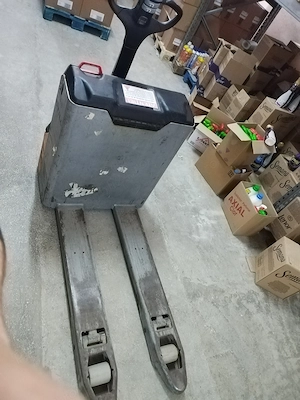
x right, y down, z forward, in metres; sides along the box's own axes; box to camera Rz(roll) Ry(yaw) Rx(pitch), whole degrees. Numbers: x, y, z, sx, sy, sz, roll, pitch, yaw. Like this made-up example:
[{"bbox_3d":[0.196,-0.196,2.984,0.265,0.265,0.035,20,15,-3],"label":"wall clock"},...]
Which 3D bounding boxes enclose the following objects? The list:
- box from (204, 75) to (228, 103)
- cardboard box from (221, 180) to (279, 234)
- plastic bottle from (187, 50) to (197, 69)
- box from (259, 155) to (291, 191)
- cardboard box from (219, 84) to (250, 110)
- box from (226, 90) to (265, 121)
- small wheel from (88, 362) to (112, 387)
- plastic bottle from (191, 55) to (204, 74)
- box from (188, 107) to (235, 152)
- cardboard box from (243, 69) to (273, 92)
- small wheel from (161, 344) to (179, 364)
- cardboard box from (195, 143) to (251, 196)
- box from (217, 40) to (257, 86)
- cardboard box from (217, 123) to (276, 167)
[{"bbox_3d":[0.819,-1.308,3.615,0.221,0.222,0.156,16,46,-18],"label":"box"},{"bbox_3d":[0.842,0.081,2.580,0.212,0.300,0.342,8,49,-25],"label":"cardboard box"},{"bbox_3d":[0.550,-1.826,3.927,0.065,0.235,0.075,-16,61,-39],"label":"plastic bottle"},{"bbox_3d":[1.346,-0.232,3.028,0.250,0.320,0.228,8,49,-25],"label":"box"},{"bbox_3d":[0.999,-1.106,3.458,0.235,0.314,0.200,-1,54,-31],"label":"cardboard box"},{"bbox_3d":[1.108,-1.075,3.489,0.235,0.324,0.165,-1,54,-31],"label":"box"},{"bbox_3d":[-0.235,0.816,1.410,0.087,0.086,0.086,1,52,-30],"label":"small wheel"},{"bbox_3d":[0.622,-1.750,3.885,0.066,0.242,0.075,6,50,-27],"label":"plastic bottle"},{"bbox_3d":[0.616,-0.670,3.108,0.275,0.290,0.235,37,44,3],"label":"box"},{"bbox_3d":[1.294,-1.512,3.747,0.295,0.295,0.245,7,50,-26],"label":"cardboard box"},{"bbox_3d":[0.104,0.822,1.605,0.087,0.086,0.086,1,52,-30],"label":"small wheel"},{"bbox_3d":[0.683,-0.291,2.802,0.254,0.283,0.369,-12,59,-37],"label":"cardboard box"},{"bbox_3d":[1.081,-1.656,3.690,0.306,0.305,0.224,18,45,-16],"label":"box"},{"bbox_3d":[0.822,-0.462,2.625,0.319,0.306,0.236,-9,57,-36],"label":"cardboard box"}]

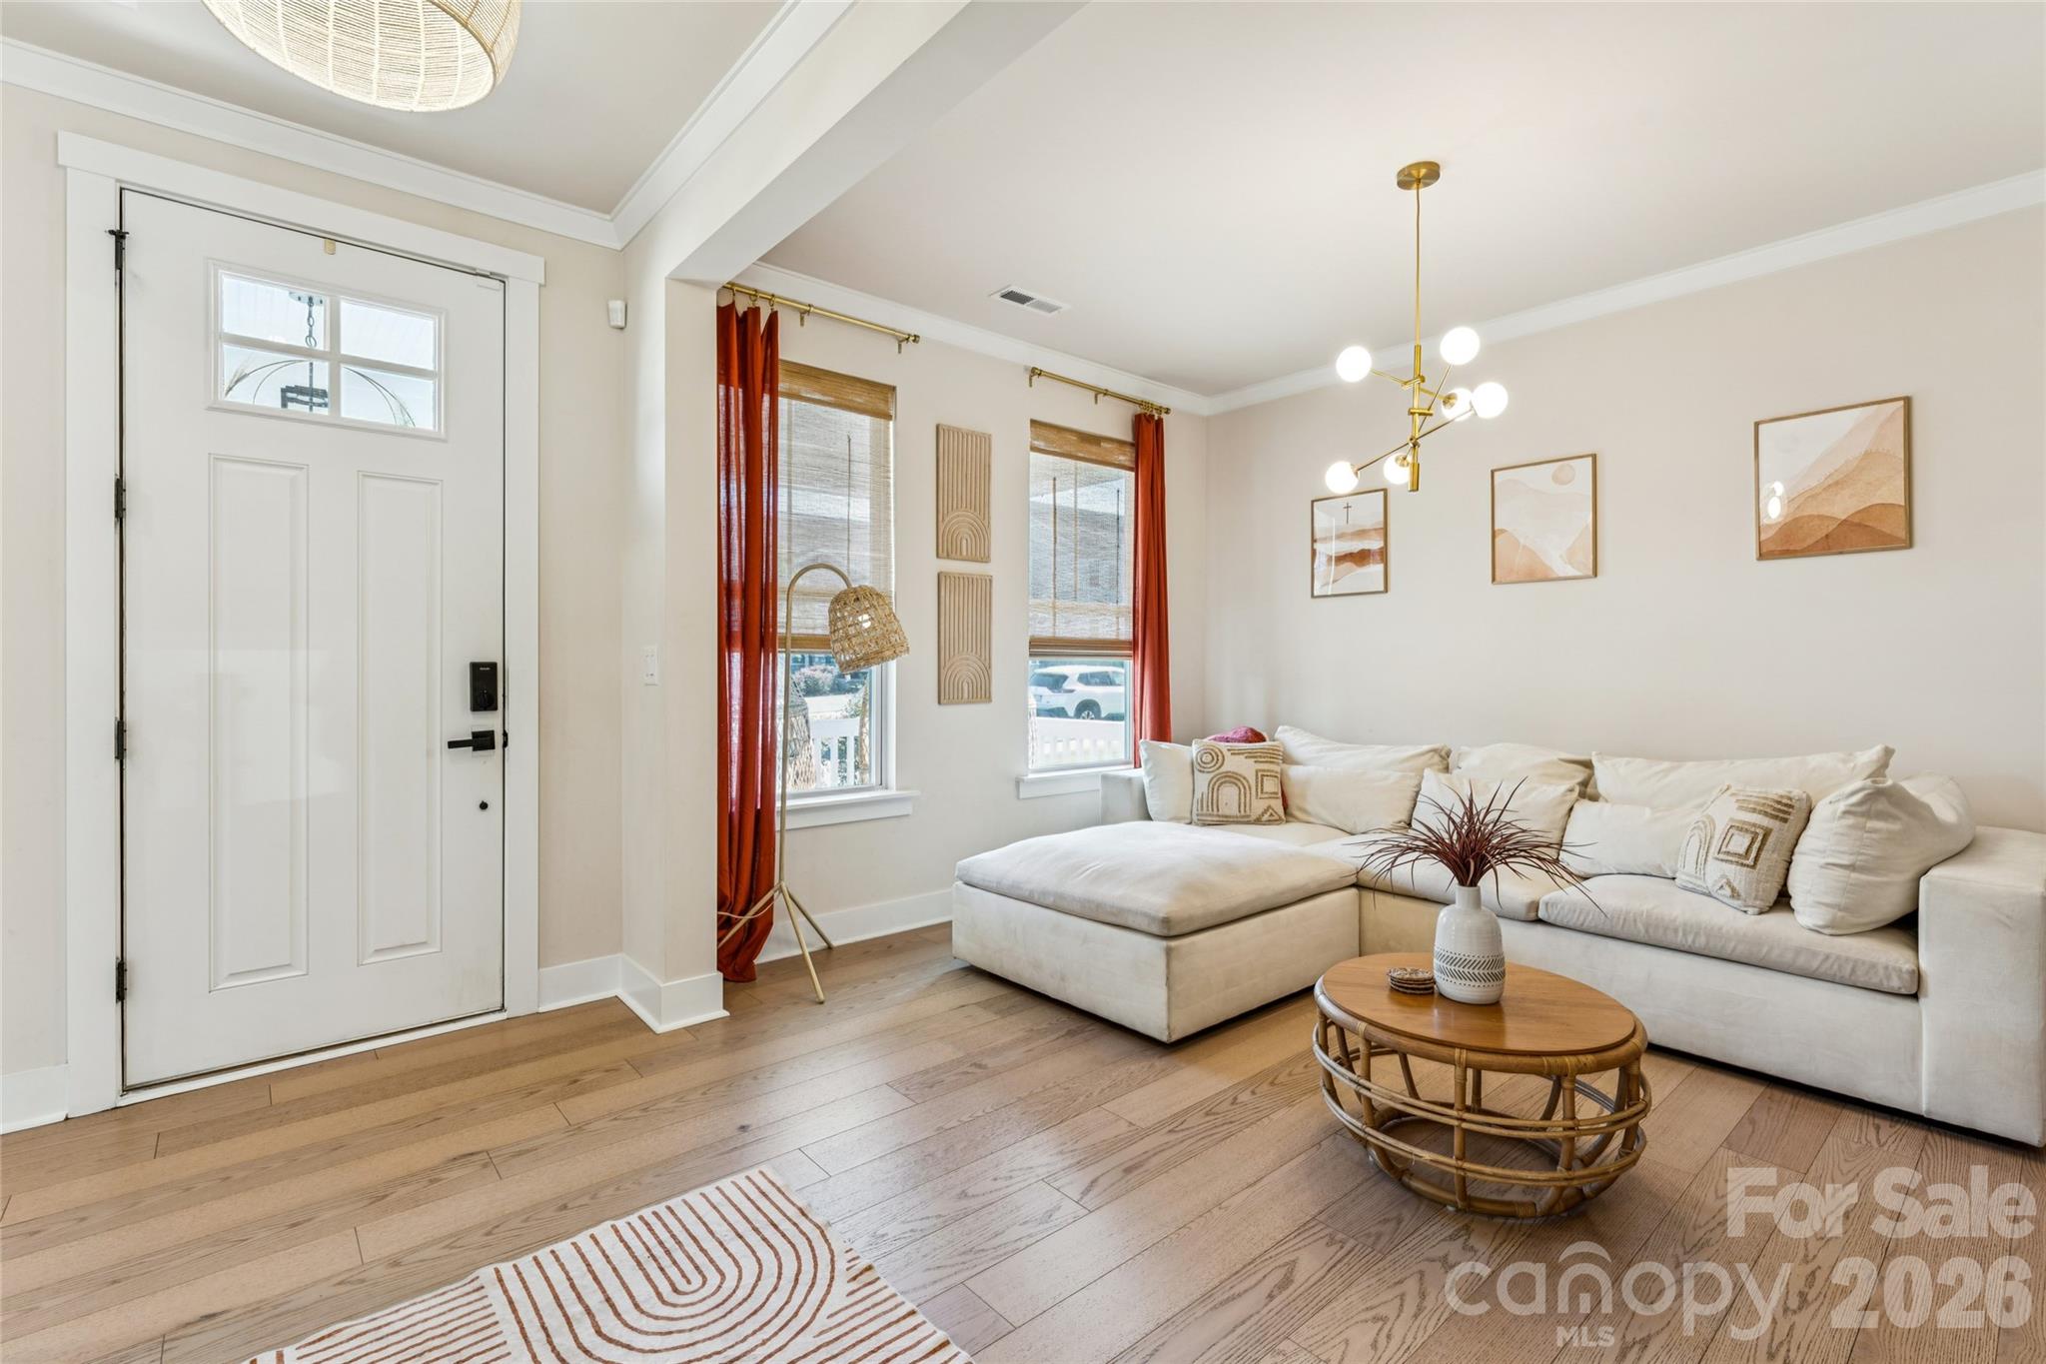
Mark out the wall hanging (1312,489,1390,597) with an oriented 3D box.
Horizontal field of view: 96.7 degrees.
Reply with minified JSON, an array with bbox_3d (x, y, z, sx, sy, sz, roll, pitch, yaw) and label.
[{"bbox_3d":[1.740,-0.739,4.876,0.025,0.545,0.445,0,1,-41],"label":"wall hanging"}]

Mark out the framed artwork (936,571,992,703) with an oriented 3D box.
[{"bbox_3d":[-0.268,-0.201,4.253,0.314,0.601,0.018,0,1,-40],"label":"framed artwork"}]

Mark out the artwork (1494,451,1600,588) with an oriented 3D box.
[{"bbox_3d":[2.300,-0.707,4.015,0.020,0.519,0.416,0,1,-40],"label":"artwork"}]

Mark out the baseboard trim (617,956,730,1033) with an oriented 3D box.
[{"bbox_3d":[-1.212,1.045,3.149,0.237,0.150,0.416,0,1,-40],"label":"baseboard trim"}]

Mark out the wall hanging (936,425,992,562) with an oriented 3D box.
[{"bbox_3d":[-0.272,-0.867,4.237,0.306,0.611,0.018,0,1,-40],"label":"wall hanging"}]

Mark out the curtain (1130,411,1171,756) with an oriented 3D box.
[{"bbox_3d":[0.723,-0.186,5.109,0.290,2.620,0.120,0,1,-41],"label":"curtain"}]

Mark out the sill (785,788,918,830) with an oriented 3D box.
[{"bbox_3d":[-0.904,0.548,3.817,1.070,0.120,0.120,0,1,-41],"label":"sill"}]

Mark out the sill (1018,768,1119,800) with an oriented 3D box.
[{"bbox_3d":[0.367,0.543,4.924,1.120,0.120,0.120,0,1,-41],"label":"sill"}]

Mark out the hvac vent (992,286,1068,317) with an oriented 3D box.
[{"bbox_3d":[0.035,-1.630,3.924,0.343,0.020,0.138,0,1,-40],"label":"hvac vent"}]

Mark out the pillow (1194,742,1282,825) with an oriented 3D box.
[{"bbox_3d":[1.115,0.525,4.700,0.470,0.460,0.150,0,-21,5],"label":"pillow"}]

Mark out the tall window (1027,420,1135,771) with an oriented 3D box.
[{"bbox_3d":[0.325,-0.414,4.838,0.860,1.775,0.110,0,1,-40],"label":"tall window"}]

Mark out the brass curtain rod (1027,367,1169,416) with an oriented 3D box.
[{"bbox_3d":[0.417,-1.521,4.867,1.070,0.070,0.090,0,1,-41],"label":"brass curtain rod"}]

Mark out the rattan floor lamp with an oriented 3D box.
[{"bbox_3d":[-0.863,0.330,3.556,0.860,1.630,0.620,0,1,-8],"label":"rattan floor lamp"}]

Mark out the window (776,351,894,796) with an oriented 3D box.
[{"bbox_3d":[-0.925,-0.408,3.775,0.860,1.775,0.110,0,1,-40],"label":"window"}]

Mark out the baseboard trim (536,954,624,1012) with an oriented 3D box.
[{"bbox_3d":[-1.540,1.043,3.158,0.260,0.150,0.022,0,1,-40],"label":"baseboard trim"}]

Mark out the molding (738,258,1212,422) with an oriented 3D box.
[{"bbox_3d":[-0.056,-1.607,4.366,3.148,0.080,0.080,0,1,-40],"label":"molding"}]

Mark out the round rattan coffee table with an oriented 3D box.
[{"bbox_3d":[1.061,0.947,2.166,0.704,0.402,0.704,0,1,0],"label":"round rattan coffee table"}]

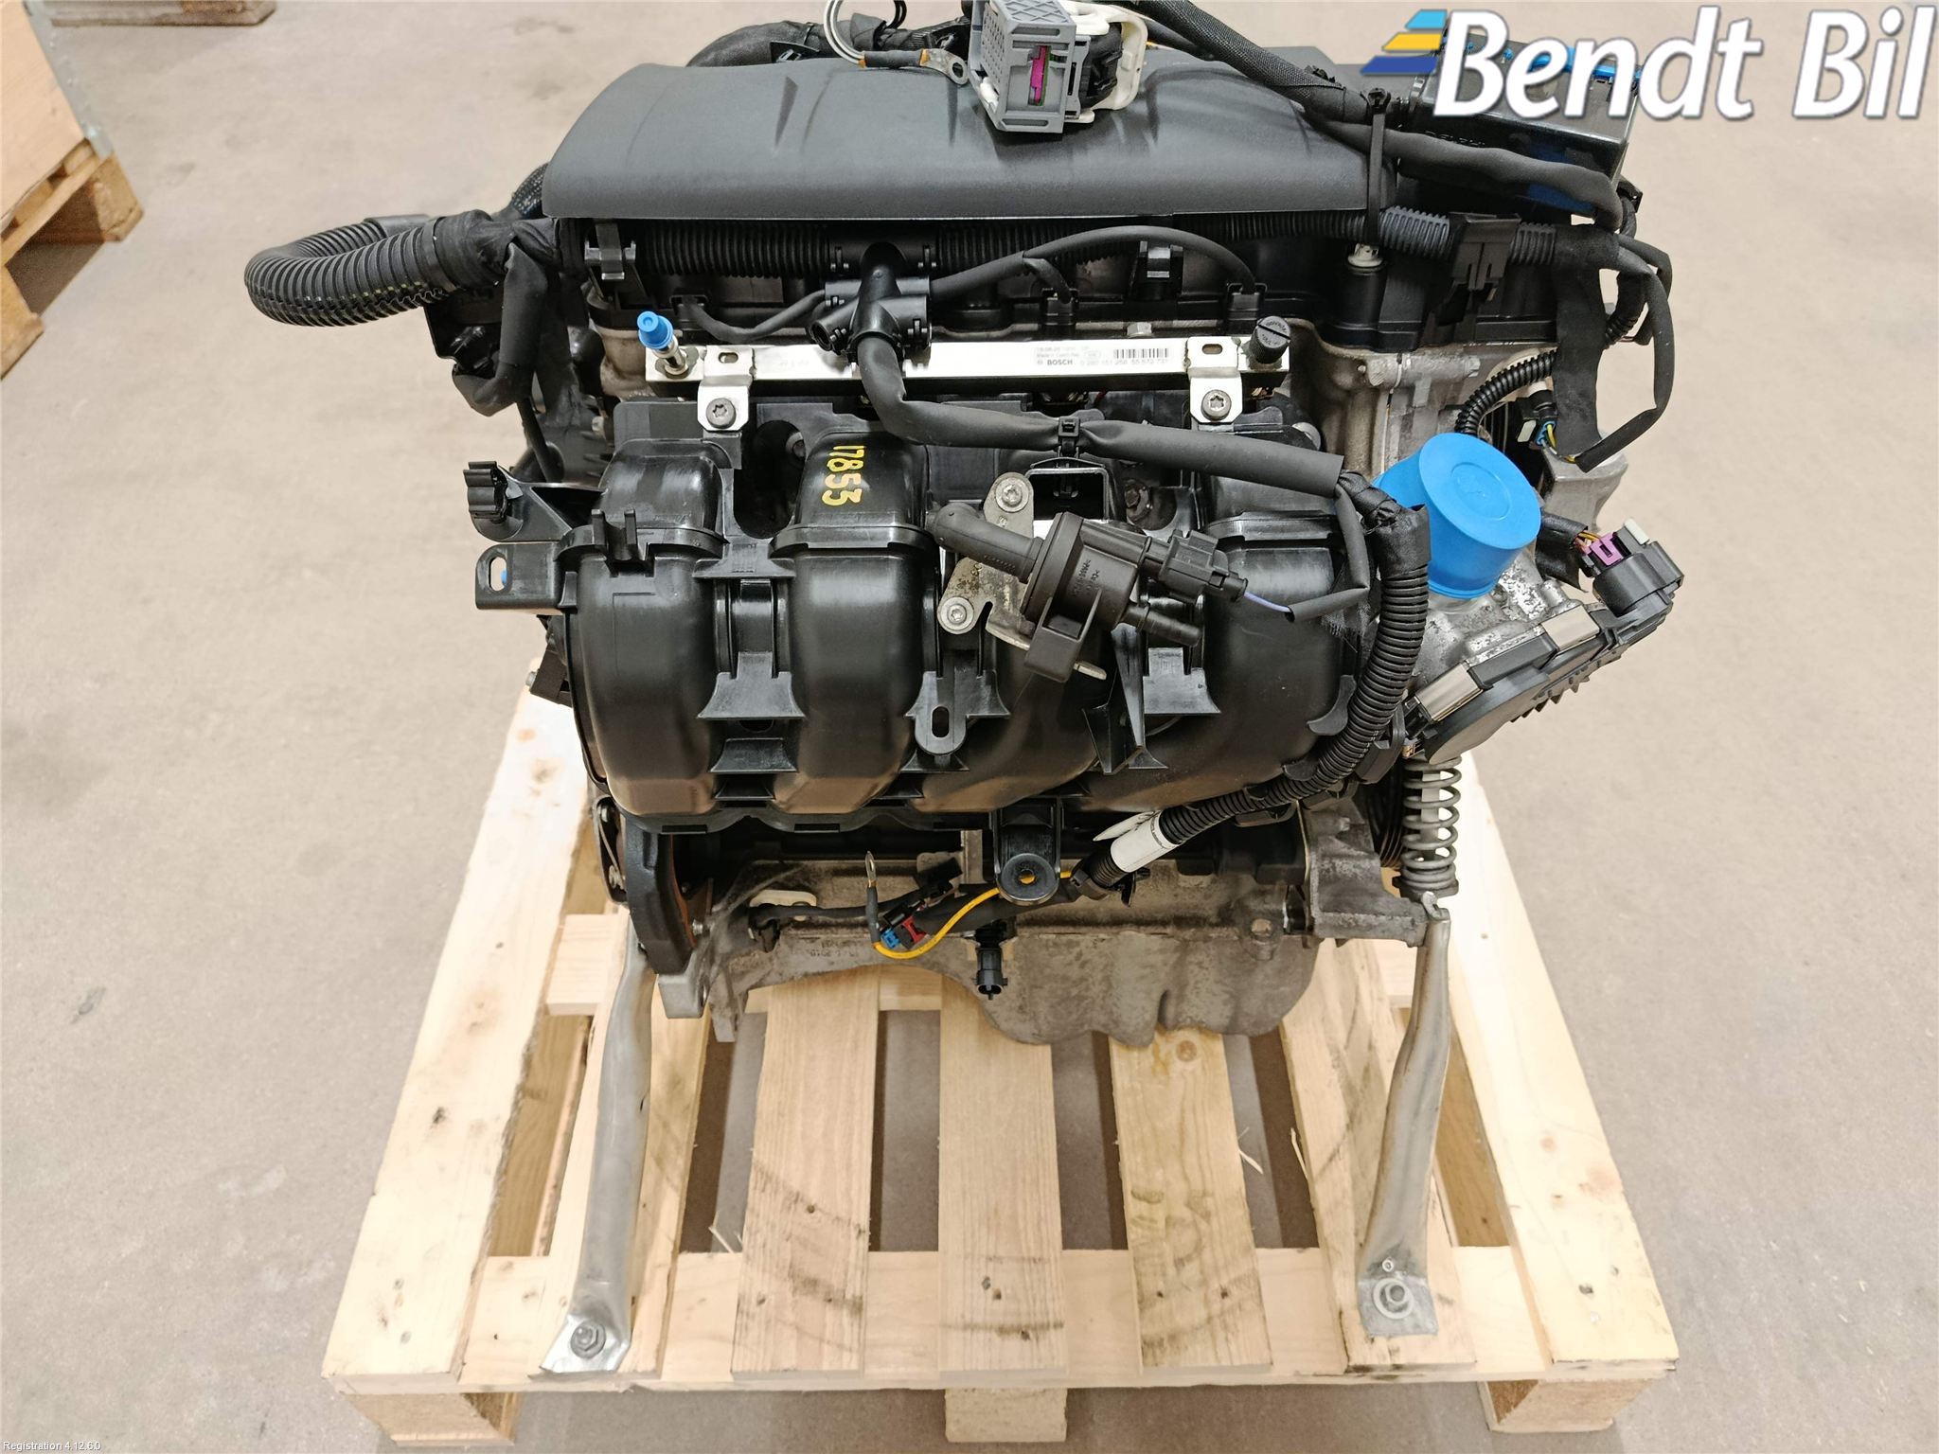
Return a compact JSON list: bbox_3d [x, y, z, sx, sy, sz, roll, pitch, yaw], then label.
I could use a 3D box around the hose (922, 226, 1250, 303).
[{"bbox_3d":[0.051,-0.188,0.558,0.144,0.033,0.033,-1,46,1],"label":"hose"}]

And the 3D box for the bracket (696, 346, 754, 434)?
[{"bbox_3d":[-0.105,-0.145,0.577,0.022,0.010,0.042,-1,73,0],"label":"bracket"}]

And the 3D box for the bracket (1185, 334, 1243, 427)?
[{"bbox_3d":[0.105,-0.149,0.577,0.022,0.010,0.042,-1,73,0],"label":"bracket"}]

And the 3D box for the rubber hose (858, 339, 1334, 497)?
[{"bbox_3d":[0.050,-0.132,0.550,0.201,0.045,0.083,-1,48,0],"label":"rubber hose"}]

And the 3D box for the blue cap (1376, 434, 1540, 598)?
[{"bbox_3d":[0.217,-0.095,0.599,0.066,0.034,0.066,12,57,-14],"label":"blue cap"}]

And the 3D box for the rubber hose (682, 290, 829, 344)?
[{"bbox_3d":[-0.088,-0.172,0.553,0.066,0.018,0.028,-1,46,1],"label":"rubber hose"}]

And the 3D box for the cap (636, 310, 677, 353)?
[{"bbox_3d":[-0.119,-0.151,0.511,0.013,0.015,0.013,-2,80,6],"label":"cap"}]

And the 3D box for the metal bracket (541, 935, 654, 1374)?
[{"bbox_3d":[-0.215,0.244,0.803,0.044,0.273,0.038,5,3,0],"label":"metal bracket"}]

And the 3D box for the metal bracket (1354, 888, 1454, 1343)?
[{"bbox_3d":[0.262,0.231,0.790,0.047,0.275,0.041,0,16,0],"label":"metal bracket"}]

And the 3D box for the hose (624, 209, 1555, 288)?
[{"bbox_3d":[0.054,-0.211,0.586,0.402,0.036,0.050,-1,46,1],"label":"hose"}]

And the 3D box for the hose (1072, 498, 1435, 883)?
[{"bbox_3d":[0.115,0.012,0.583,0.121,0.243,0.066,-1,46,1],"label":"hose"}]

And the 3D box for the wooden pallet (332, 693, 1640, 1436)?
[{"bbox_3d":[0.016,0.205,1.048,0.800,0.150,0.600,-1,48,0],"label":"wooden pallet"}]

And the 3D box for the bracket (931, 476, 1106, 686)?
[{"bbox_3d":[0.027,-0.057,0.481,0.064,0.023,0.063,19,83,3],"label":"bracket"}]

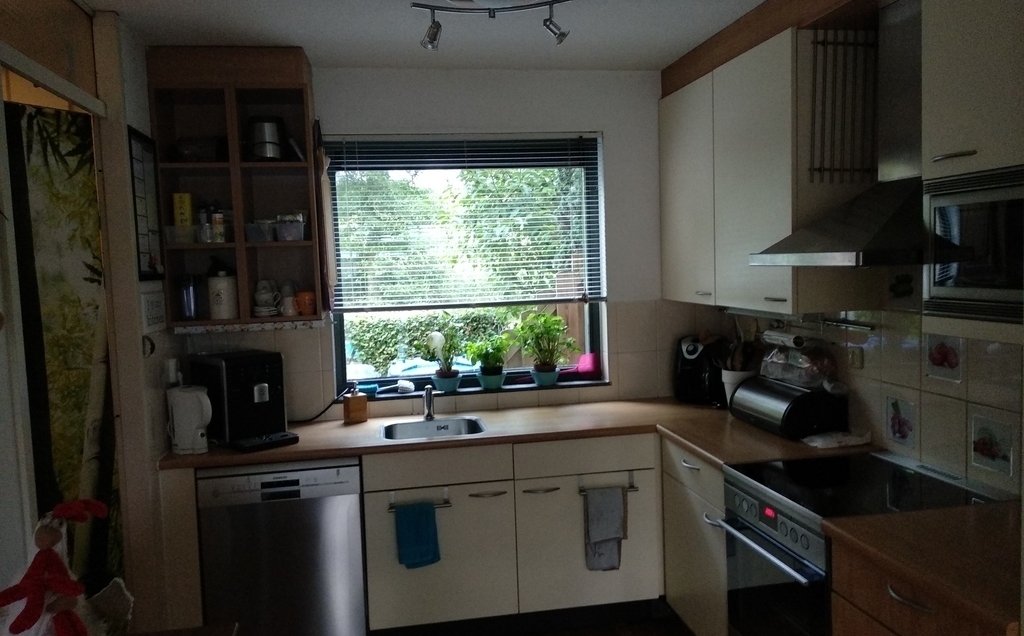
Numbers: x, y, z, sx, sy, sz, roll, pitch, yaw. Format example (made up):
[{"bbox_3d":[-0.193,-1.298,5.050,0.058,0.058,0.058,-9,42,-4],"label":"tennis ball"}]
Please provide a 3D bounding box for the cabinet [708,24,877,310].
[{"bbox_3d":[1.075,-0.521,2.933,0.357,0.965,0.614,-2,4,-10],"label":"cabinet"}]

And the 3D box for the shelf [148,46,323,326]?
[{"bbox_3d":[-1.122,-0.528,3.215,0.594,1.084,0.338,-3,4,-9],"label":"shelf"}]

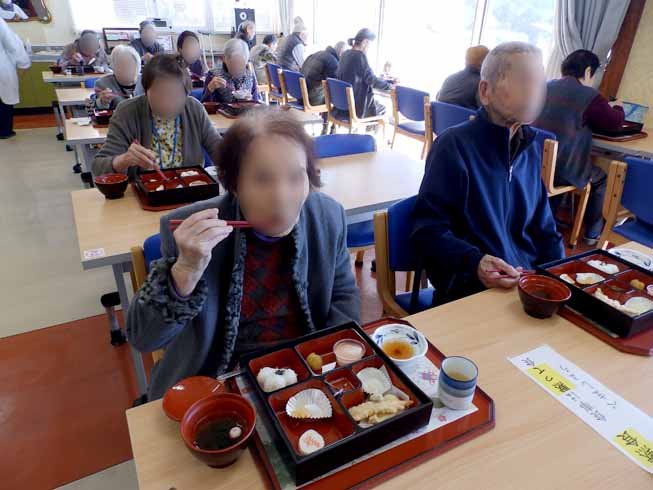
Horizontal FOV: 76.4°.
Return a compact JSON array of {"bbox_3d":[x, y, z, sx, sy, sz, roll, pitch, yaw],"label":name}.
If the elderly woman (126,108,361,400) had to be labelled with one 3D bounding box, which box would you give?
[{"bbox_3d":[-0.169,0.270,1.057,0.520,1.170,0.660,-14,32,-26],"label":"elderly woman"}]

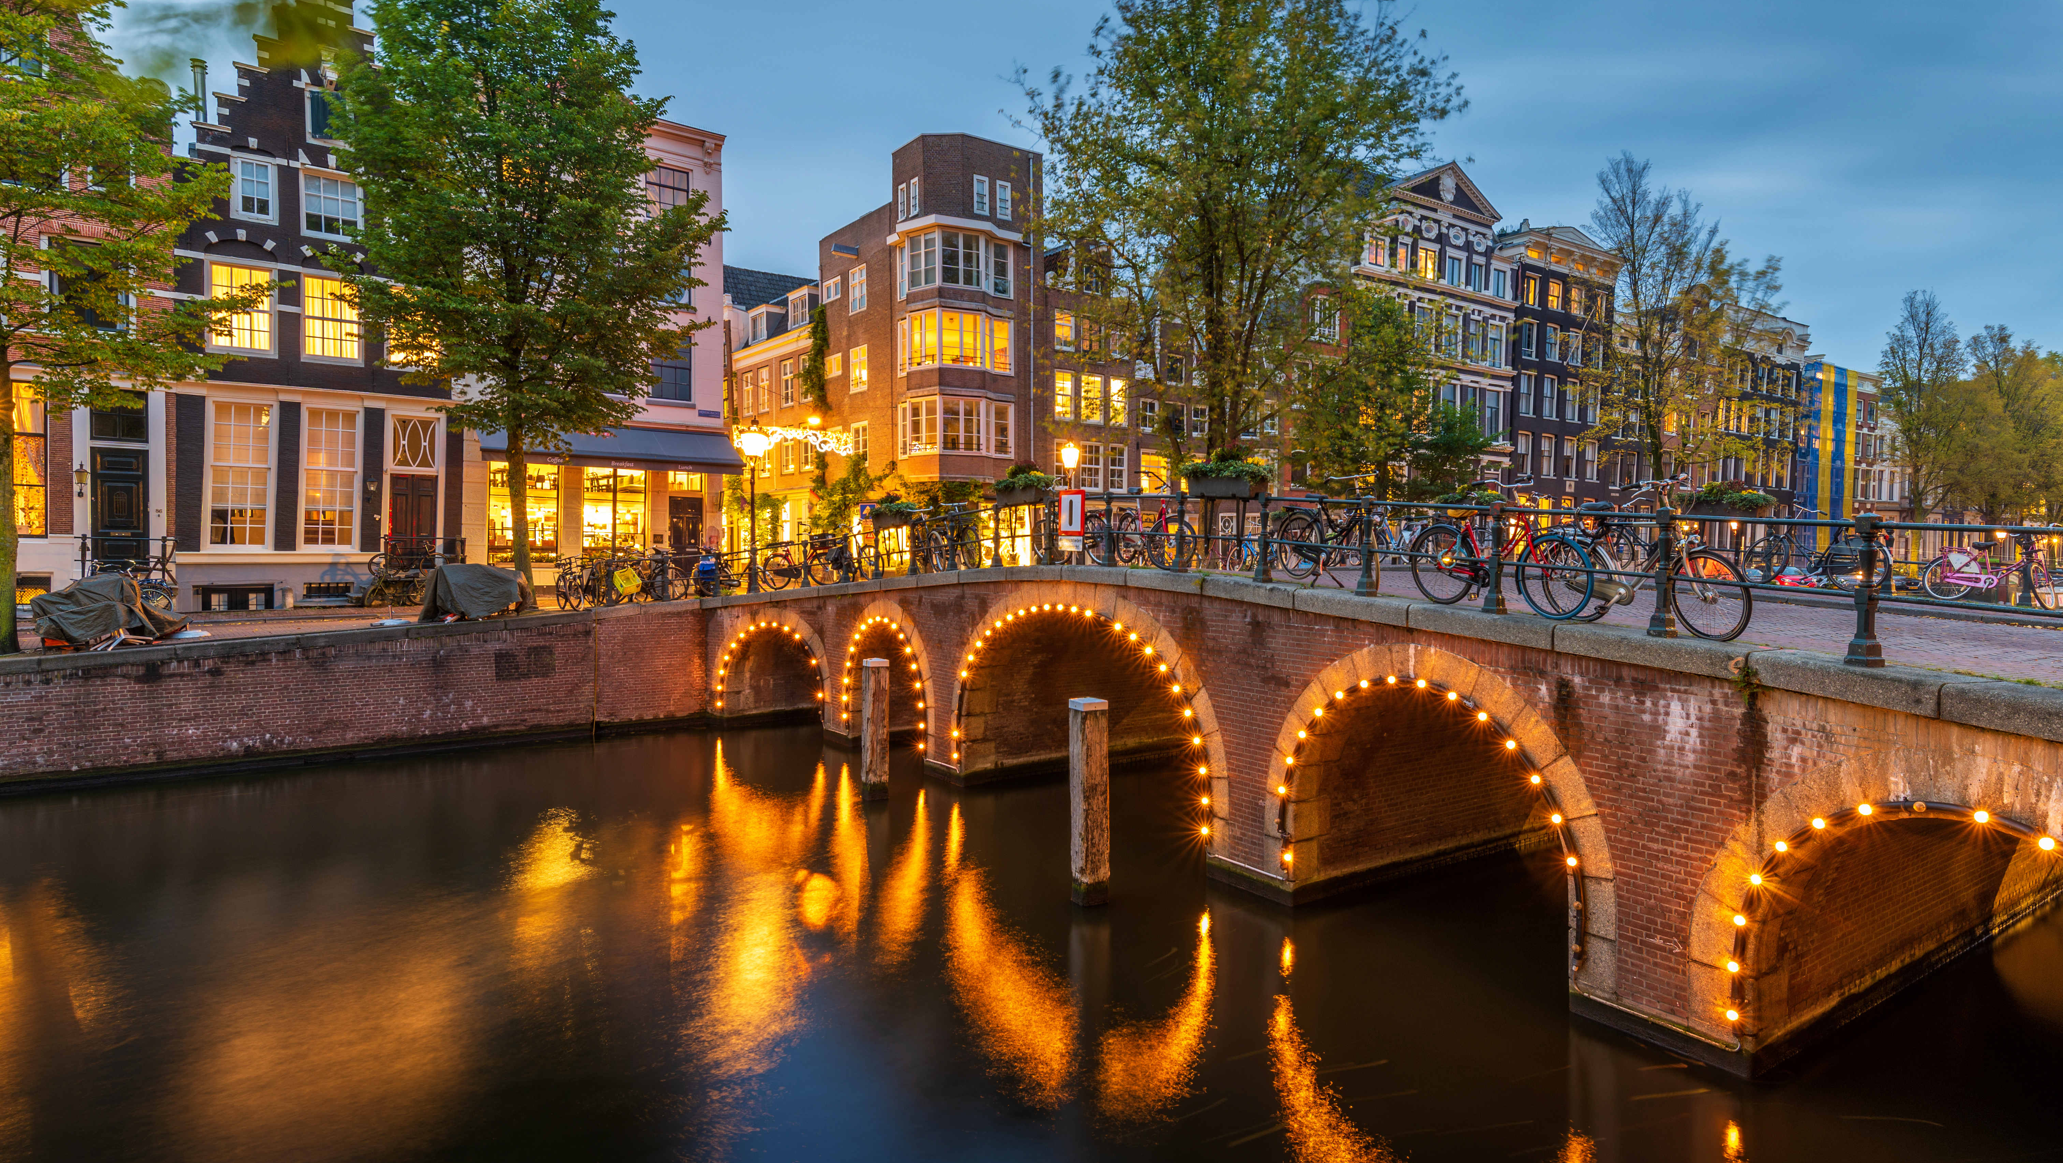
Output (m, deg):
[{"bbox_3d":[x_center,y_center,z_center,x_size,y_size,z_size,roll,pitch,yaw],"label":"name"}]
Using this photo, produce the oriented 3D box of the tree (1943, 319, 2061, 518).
[{"bbox_3d":[67.785,-9.001,75.653,7.000,17.410,7.000,1,2,42],"label":"tree"}]

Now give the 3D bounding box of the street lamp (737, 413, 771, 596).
[{"bbox_3d":[-6.078,-1.664,23.831,0.600,3.788,0.600,0,1,0],"label":"street lamp"}]

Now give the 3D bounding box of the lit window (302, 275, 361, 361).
[{"bbox_3d":[-17.495,-6.581,27.183,1.280,2.225,0.180,-1,2,-39],"label":"lit window"}]

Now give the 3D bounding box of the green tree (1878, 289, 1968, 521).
[{"bbox_3d":[55.194,-8.988,67.141,5.400,17.799,5.600,1,2,39],"label":"green tree"}]

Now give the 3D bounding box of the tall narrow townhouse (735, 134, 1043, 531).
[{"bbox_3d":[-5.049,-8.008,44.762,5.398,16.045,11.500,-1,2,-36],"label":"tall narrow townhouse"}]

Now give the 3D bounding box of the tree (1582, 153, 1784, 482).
[{"bbox_3d":[29.404,-9.444,48.994,8.300,19.450,8.200,1,2,31],"label":"tree"}]

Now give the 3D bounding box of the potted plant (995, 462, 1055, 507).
[{"bbox_3d":[-0.122,-1.467,16.508,0.420,0.660,1.120,-1,2,-33],"label":"potted plant"}]

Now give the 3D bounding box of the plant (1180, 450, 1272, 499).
[{"bbox_3d":[2.296,-1.266,12.812,0.420,0.560,1.120,-1,2,-33],"label":"plant"}]

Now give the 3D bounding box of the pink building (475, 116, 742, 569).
[{"bbox_3d":[-15.475,-6.775,35.251,7.305,14.045,10.000,-1,2,-39],"label":"pink building"}]

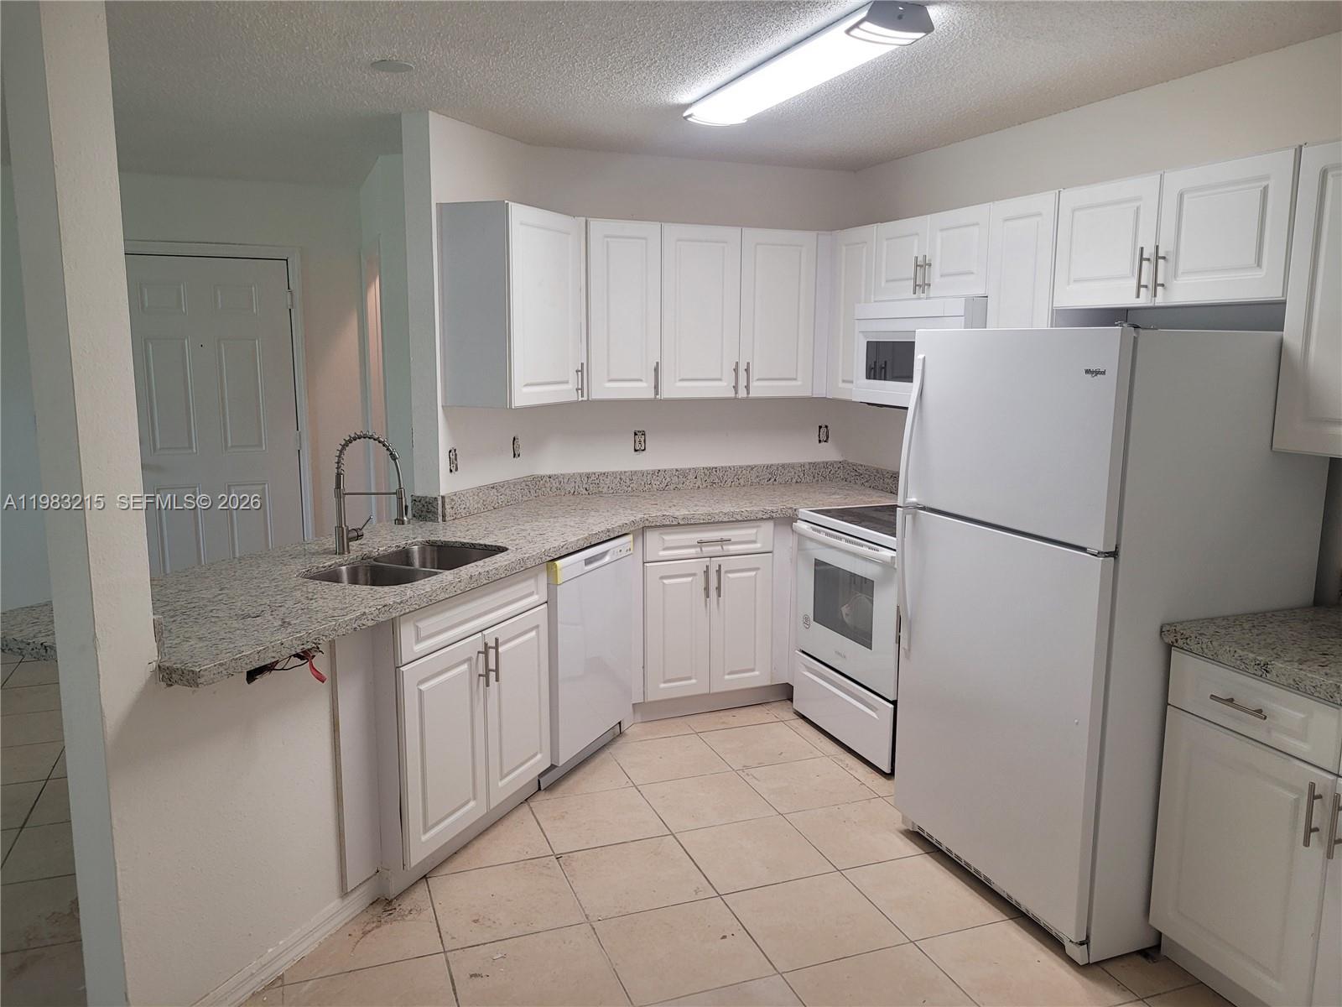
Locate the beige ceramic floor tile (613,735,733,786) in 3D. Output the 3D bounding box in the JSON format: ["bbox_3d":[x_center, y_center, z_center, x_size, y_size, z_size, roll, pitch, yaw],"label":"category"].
[{"bbox_3d":[-0.012,1.033,4.089,0.405,0.010,0.405,-3,10,-20],"label":"beige ceramic floor tile"}]

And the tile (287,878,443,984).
[{"bbox_3d":[-0.875,1.202,2.863,0.400,0.010,0.400,-3,9,-20],"label":"tile"}]

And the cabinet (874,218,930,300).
[{"bbox_3d":[0.952,-0.996,4.135,0.019,0.321,0.366,-3,10,-20],"label":"cabinet"}]

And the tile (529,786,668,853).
[{"bbox_3d":[-0.256,1.116,3.568,0.405,0.010,0.405,-3,10,-20],"label":"tile"}]

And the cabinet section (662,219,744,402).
[{"bbox_3d":[0.132,-0.845,4.482,0.376,0.752,0.020,-3,9,-20],"label":"cabinet section"}]

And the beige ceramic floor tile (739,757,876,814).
[{"bbox_3d":[0.511,1.063,3.814,0.404,0.010,0.404,-3,10,-20],"label":"beige ceramic floor tile"}]

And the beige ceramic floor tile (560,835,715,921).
[{"bbox_3d":[-0.113,1.167,3.159,0.404,0.010,0.404,-3,10,-20],"label":"beige ceramic floor tile"}]

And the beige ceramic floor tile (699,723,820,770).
[{"bbox_3d":[0.371,1.002,4.192,0.404,0.010,0.404,-3,10,-20],"label":"beige ceramic floor tile"}]

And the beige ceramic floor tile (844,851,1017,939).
[{"bbox_3d":[0.791,1.180,3.046,0.400,0.010,0.400,-3,9,-20],"label":"beige ceramic floor tile"}]

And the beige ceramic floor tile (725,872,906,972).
[{"bbox_3d":[0.410,1.200,2.906,0.400,0.010,0.400,-3,9,-20],"label":"beige ceramic floor tile"}]

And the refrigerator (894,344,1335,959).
[{"bbox_3d":[1.244,0.328,3.031,0.792,1.681,0.836,-3,9,-20],"label":"refrigerator"}]

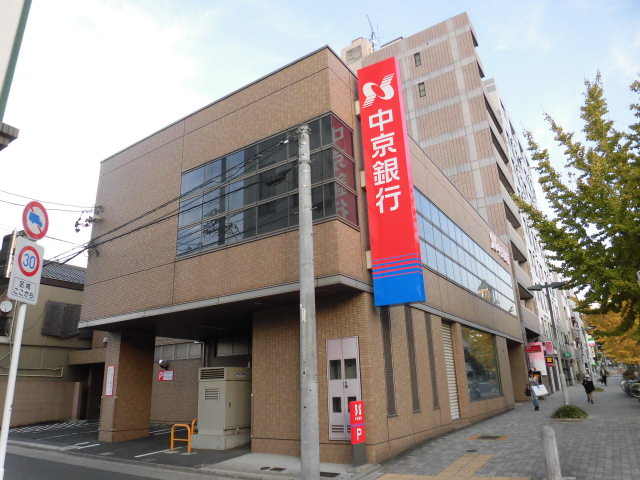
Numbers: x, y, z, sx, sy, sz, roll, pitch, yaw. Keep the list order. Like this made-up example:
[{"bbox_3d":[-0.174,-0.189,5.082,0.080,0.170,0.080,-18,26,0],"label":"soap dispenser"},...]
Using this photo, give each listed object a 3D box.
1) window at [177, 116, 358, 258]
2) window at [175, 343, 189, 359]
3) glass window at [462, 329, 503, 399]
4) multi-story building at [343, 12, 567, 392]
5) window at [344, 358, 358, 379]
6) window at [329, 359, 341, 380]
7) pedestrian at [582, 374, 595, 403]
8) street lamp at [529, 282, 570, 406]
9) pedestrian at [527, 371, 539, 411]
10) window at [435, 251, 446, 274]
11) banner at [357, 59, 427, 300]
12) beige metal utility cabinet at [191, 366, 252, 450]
[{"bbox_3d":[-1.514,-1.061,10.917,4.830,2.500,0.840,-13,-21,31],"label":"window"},{"bbox_3d":[-6.148,4.970,19.729,0.856,0.609,0.080,-13,-21,31],"label":"window"},{"bbox_3d":[6.128,4.687,16.659,0.120,2.430,4.700,-13,-21,31],"label":"glass window"},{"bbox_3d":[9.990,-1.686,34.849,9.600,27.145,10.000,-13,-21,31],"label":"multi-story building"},{"bbox_3d":[0.652,2.676,9.198,0.307,0.411,0.040,-13,-21,31],"label":"window"},{"bbox_3d":[0.327,2.756,9.394,0.296,0.416,0.040,-13,-21,31],"label":"window"},{"bbox_3d":[15.335,8.511,25.319,0.520,1.539,0.380,-13,-21,31],"label":"pedestrian"},{"bbox_3d":[9.894,4.463,18.676,1.500,5.376,0.300,-13,-21,31],"label":"street lamp"},{"bbox_3d":[10.009,7.060,20.817,0.500,1.732,0.400,-13,-21,31],"label":"pedestrian"},{"bbox_3d":[3.962,0.810,14.503,0.060,0.678,0.923,-13,-21,31],"label":"window"},{"bbox_3d":[1.528,-1.468,10.011,0.970,5.930,0.280,-13,-21,31],"label":"banner"},{"bbox_3d":[-2.579,4.583,12.287,1.170,2.045,1.250,-13,-21,31],"label":"beige metal utility cabinet"}]

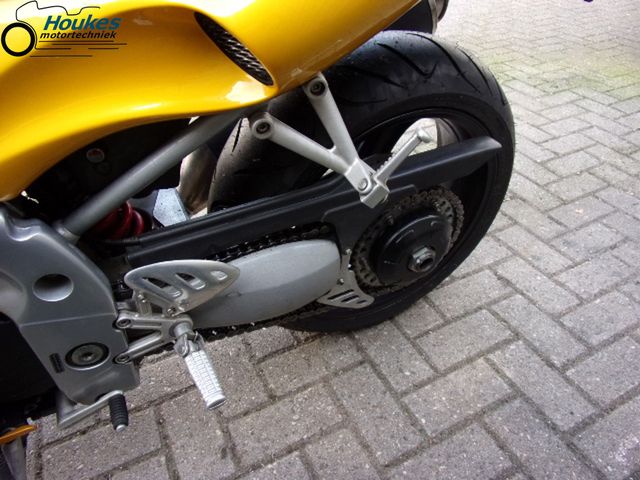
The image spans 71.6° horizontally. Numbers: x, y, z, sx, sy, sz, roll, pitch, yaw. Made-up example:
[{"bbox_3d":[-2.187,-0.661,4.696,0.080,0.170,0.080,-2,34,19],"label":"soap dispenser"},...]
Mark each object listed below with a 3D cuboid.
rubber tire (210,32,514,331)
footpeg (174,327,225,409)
[{"bbox_3d":[0.097,-0.070,0.879,0.630,0.630,0.186,-20,46,-19],"label":"rubber tire"},{"bbox_3d":[-0.154,0.164,0.576,0.035,0.028,0.116,-20,46,-19],"label":"footpeg"}]

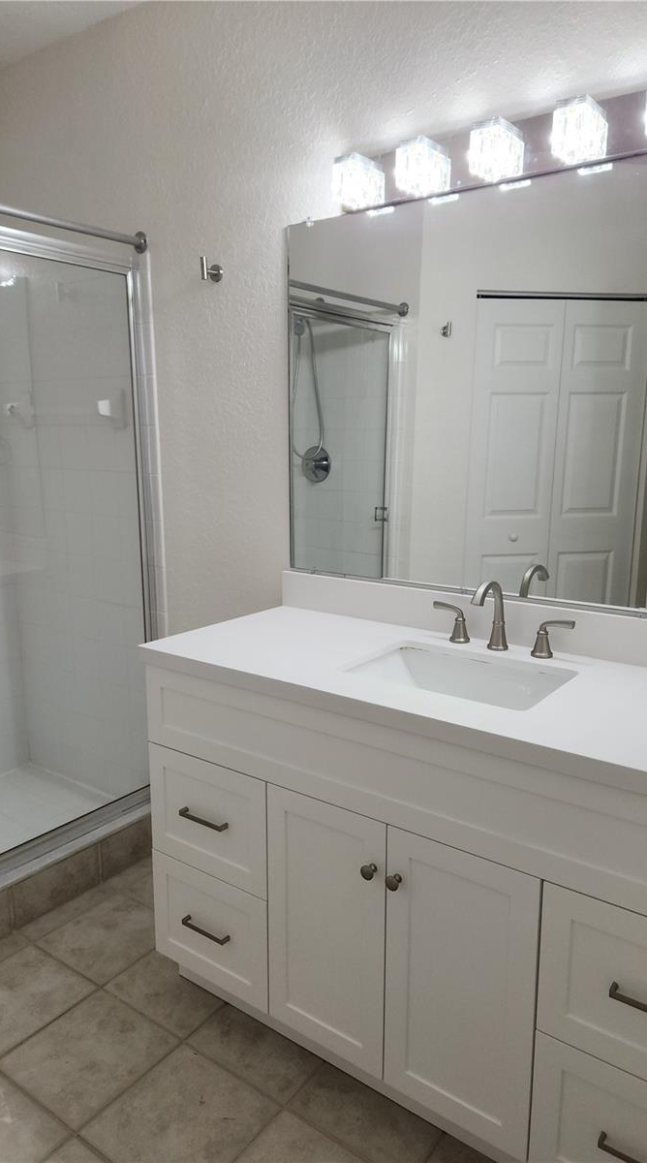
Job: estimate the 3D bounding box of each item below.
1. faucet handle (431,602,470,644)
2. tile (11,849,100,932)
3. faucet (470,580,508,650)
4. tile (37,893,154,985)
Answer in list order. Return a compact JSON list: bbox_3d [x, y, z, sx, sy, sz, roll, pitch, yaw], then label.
[{"bbox_3d":[0.309,0.097,1.866,0.103,0.092,0.053,8,13,36],"label":"faucet handle"},{"bbox_3d":[-0.799,0.914,2.332,0.010,0.145,0.302,8,13,36],"label":"tile"},{"bbox_3d":[0.376,0.084,1.742,0.053,0.165,0.160,8,13,36],"label":"faucet"},{"bbox_3d":[-0.598,1.016,2.205,0.300,0.010,0.302,8,13,36],"label":"tile"}]

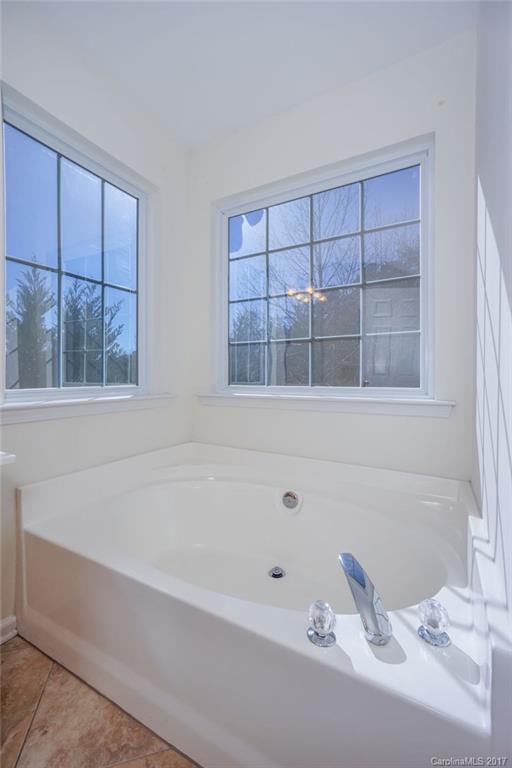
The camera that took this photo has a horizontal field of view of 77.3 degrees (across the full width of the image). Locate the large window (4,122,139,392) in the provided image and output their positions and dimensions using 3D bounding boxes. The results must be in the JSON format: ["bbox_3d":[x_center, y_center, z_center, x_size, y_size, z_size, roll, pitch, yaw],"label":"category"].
[{"bbox_3d":[-0.827,-0.516,1.552,0.090,1.110,0.700,1,1,29],"label":"large window"}]

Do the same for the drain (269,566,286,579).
[{"bbox_3d":[0.095,0.840,1.423,0.075,0.025,0.075,0,1,0],"label":"drain"}]

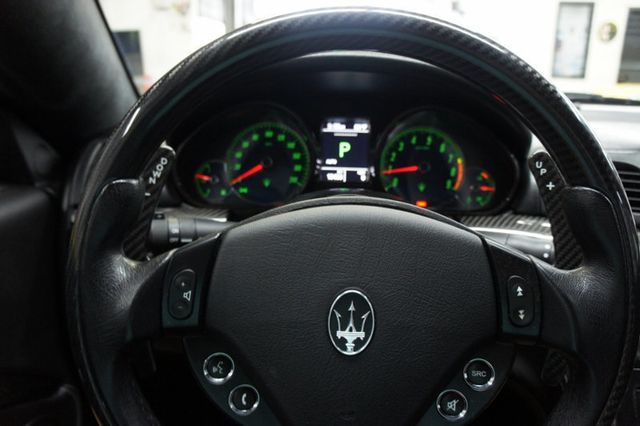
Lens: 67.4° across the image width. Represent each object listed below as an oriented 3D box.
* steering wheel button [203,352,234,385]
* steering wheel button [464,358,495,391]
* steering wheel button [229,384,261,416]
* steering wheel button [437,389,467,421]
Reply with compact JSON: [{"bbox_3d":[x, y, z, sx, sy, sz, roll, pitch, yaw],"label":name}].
[{"bbox_3d":[-0.071,0.109,0.338,0.021,0.021,0.008,1,-4,0],"label":"steering wheel button"},{"bbox_3d":[0.113,0.114,0.339,0.021,0.021,0.008,1,-4,0],"label":"steering wheel button"},{"bbox_3d":[-0.053,0.131,0.337,0.021,0.021,0.008,1,-4,0],"label":"steering wheel button"},{"bbox_3d":[0.093,0.135,0.338,0.021,0.021,0.008,1,-4,0],"label":"steering wheel button"}]

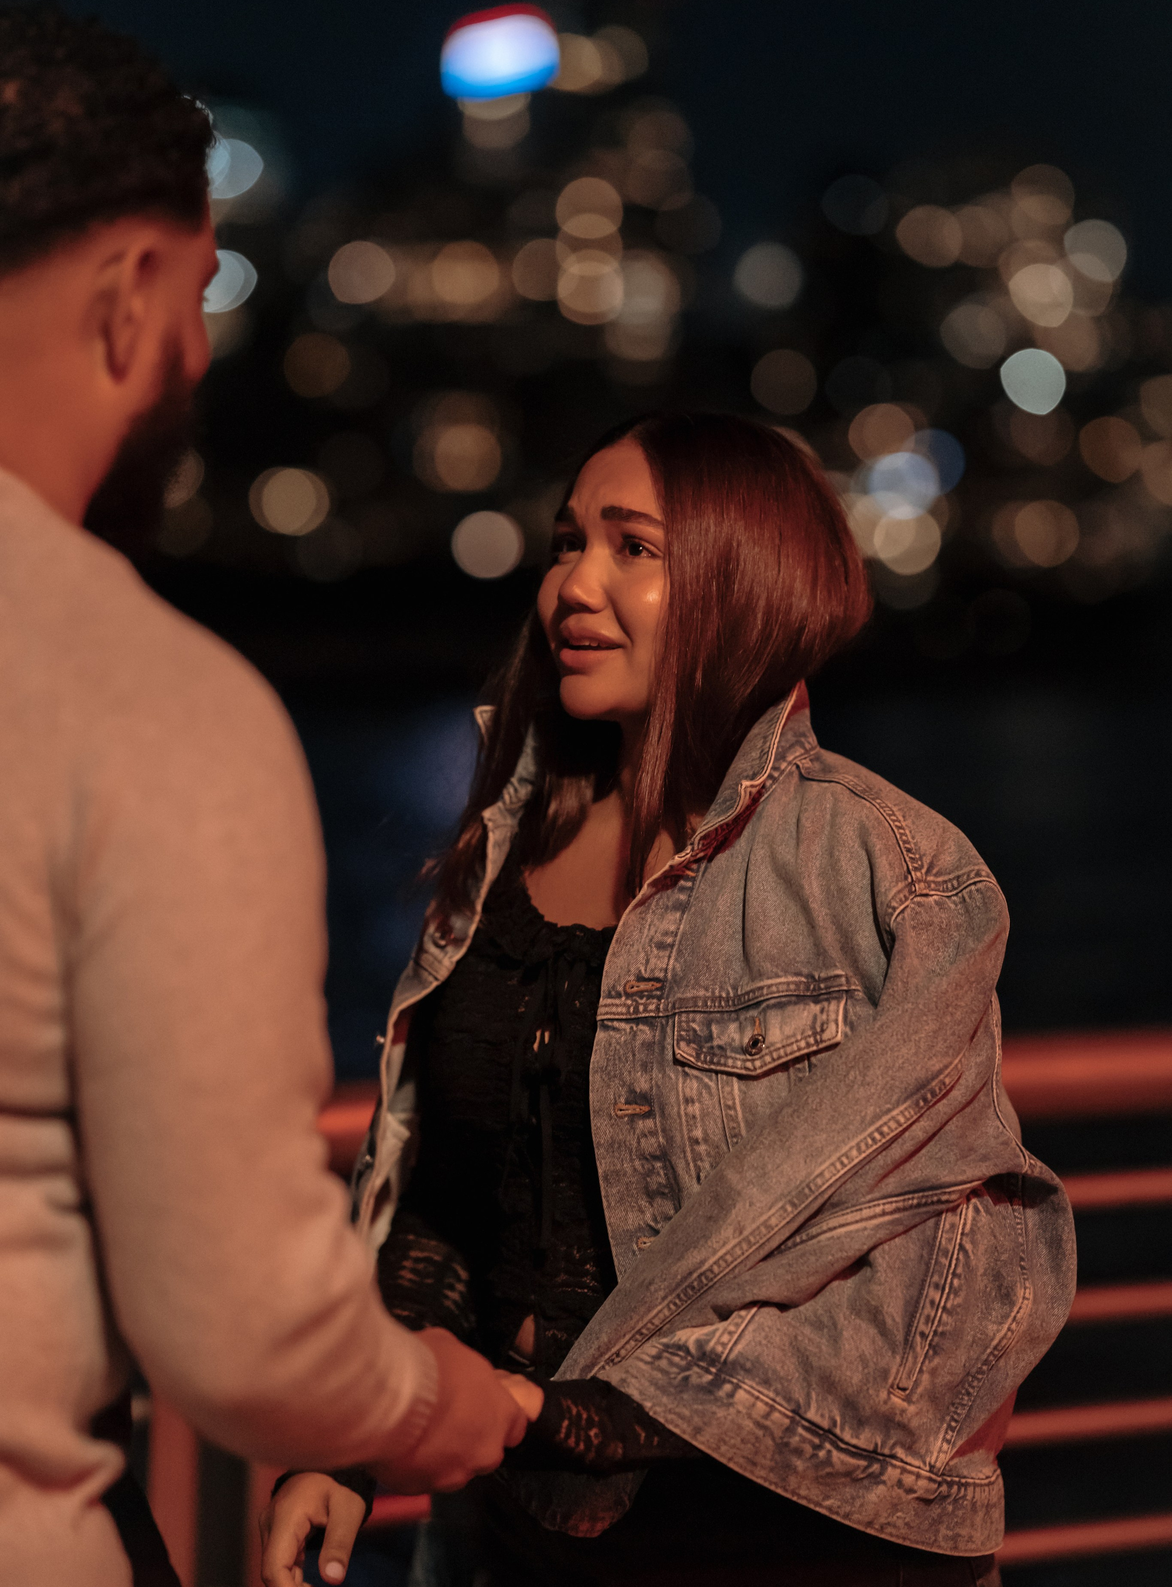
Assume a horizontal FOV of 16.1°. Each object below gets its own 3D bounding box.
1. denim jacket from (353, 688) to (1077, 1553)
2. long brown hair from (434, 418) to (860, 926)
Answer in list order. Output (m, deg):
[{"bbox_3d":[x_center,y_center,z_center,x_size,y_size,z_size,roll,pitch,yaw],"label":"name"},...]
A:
[{"bbox_3d":[0.091,0.229,2.980,0.400,0.605,0.510,-3,4,-45],"label":"denim jacket"},{"bbox_3d":[0.048,-0.092,3.000,0.270,0.375,0.270,2,3,42],"label":"long brown hair"}]

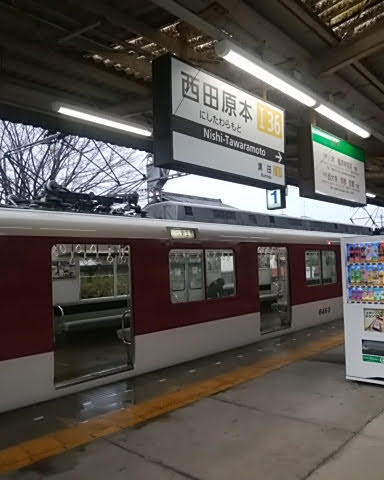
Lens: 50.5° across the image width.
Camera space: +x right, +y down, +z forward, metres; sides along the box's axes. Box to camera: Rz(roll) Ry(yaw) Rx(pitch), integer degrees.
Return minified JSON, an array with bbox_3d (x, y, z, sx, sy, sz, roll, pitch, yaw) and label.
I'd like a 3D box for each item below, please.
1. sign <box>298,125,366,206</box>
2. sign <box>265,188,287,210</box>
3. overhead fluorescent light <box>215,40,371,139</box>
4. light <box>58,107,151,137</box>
[{"bbox_3d":[1.439,-0.696,4.073,0.150,0.620,1.200,-4,-4,44],"label":"sign"},{"bbox_3d":[1.371,-0.685,6.600,0.310,0.360,0.140,-4,-4,44],"label":"sign"},{"bbox_3d":[1.104,-1.248,3.646,0.130,0.100,2.600,-4,-4,44],"label":"overhead fluorescent light"},{"bbox_3d":[-0.915,-1.331,4.530,0.140,0.100,1.320,-4,-4,44],"label":"light"}]

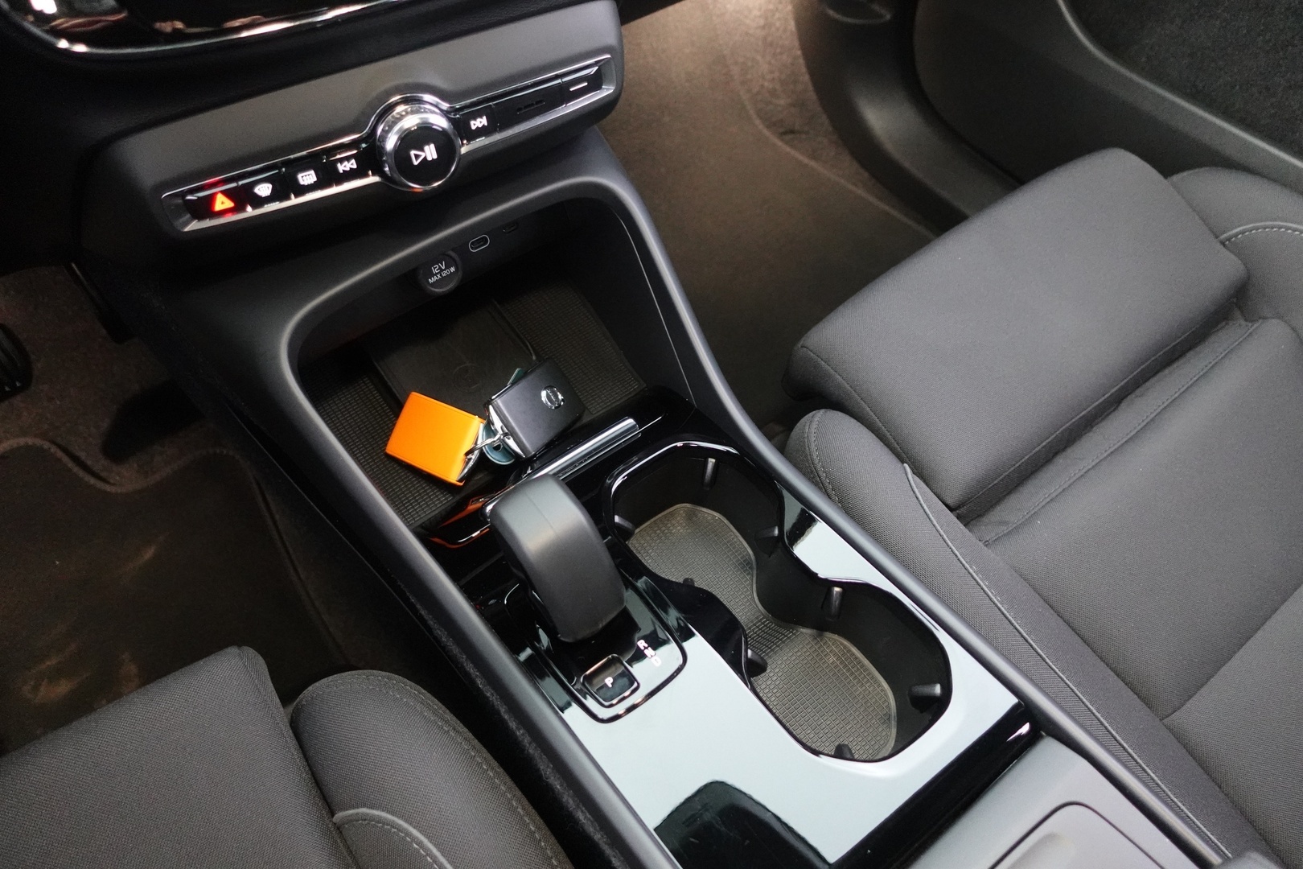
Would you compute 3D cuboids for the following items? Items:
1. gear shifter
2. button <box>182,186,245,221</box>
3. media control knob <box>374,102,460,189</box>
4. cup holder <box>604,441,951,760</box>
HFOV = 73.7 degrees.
[{"bbox_3d":[-0.041,0.061,0.383,0.036,0.069,0.066,-31,62,-27],"label":"gear shifter"},{"bbox_3d":[-0.192,-0.102,0.381,0.024,0.013,0.008,-31,52,-27],"label":"button"},{"bbox_3d":[-0.114,-0.141,0.423,0.038,0.038,0.015,-31,52,-27],"label":"media control knob"},{"bbox_3d":[0.056,0.092,0.458,0.095,0.063,0.196,-31,62,-27],"label":"cup holder"}]

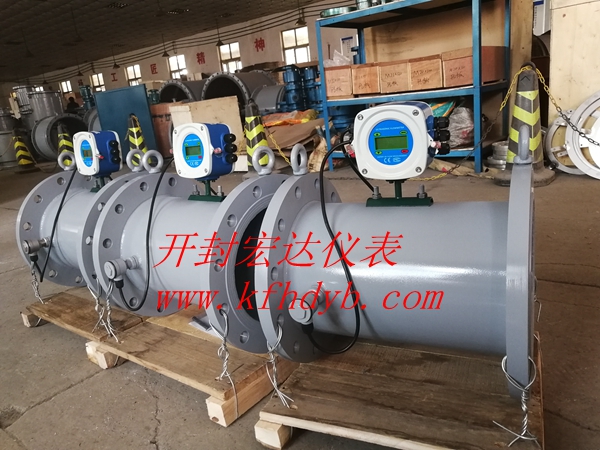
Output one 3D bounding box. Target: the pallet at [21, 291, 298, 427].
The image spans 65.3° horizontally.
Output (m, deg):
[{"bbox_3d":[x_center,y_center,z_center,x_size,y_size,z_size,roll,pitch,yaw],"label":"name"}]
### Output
[{"bbox_3d":[-0.384,0.283,1.365,0.920,0.082,0.430,6,20,38],"label":"pallet"}]

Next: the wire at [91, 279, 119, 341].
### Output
[{"bbox_3d":[-0.569,0.252,1.362,0.062,0.165,0.055,6,20,39],"label":"wire"}]

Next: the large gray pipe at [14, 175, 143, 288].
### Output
[{"bbox_3d":[-0.663,0.035,1.663,0.500,0.450,0.450,6,21,40],"label":"large gray pipe"}]

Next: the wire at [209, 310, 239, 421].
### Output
[{"bbox_3d":[-0.151,0.283,0.956,0.047,0.225,0.038,6,20,38],"label":"wire"}]

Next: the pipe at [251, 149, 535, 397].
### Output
[{"bbox_3d":[0.206,0.085,0.920,0.445,0.420,0.405,1,17,26],"label":"pipe"}]

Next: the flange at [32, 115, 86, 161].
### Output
[{"bbox_3d":[-4.210,-1.530,8.320,0.540,0.840,0.840,4,19,36],"label":"flange"}]

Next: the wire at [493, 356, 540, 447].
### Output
[{"bbox_3d":[0.367,0.299,0.793,0.073,0.165,0.055,1,18,27],"label":"wire"}]

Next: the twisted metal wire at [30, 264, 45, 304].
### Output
[{"bbox_3d":[-0.865,0.201,1.543,0.038,0.130,0.030,6,20,39],"label":"twisted metal wire"}]

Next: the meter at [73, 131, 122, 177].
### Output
[{"bbox_3d":[-0.687,-0.246,1.600,0.157,0.145,0.098,7,17,41],"label":"meter"}]

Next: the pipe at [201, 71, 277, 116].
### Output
[{"bbox_3d":[-1.070,-2.260,8.840,1.230,1.230,0.950,4,19,36],"label":"pipe"}]

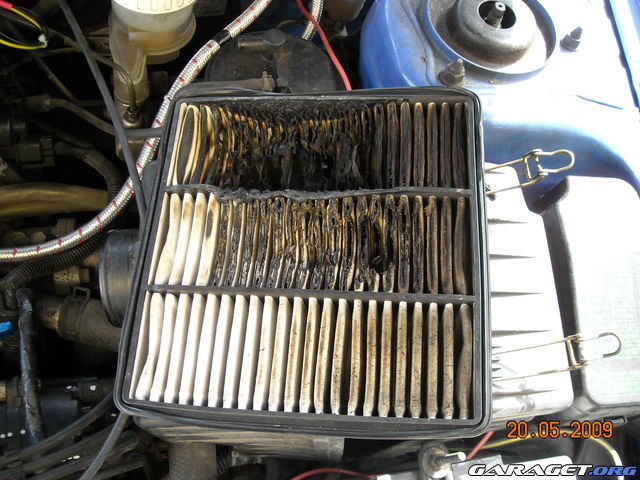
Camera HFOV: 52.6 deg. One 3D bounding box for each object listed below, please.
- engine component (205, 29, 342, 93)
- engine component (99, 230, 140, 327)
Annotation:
[{"bbox_3d":[-0.036,-0.116,0.615,0.122,0.100,0.115,1,67,7],"label":"engine component"},{"bbox_3d":[-0.143,0.030,0.548,0.060,0.082,0.082,-7,67,4],"label":"engine component"}]

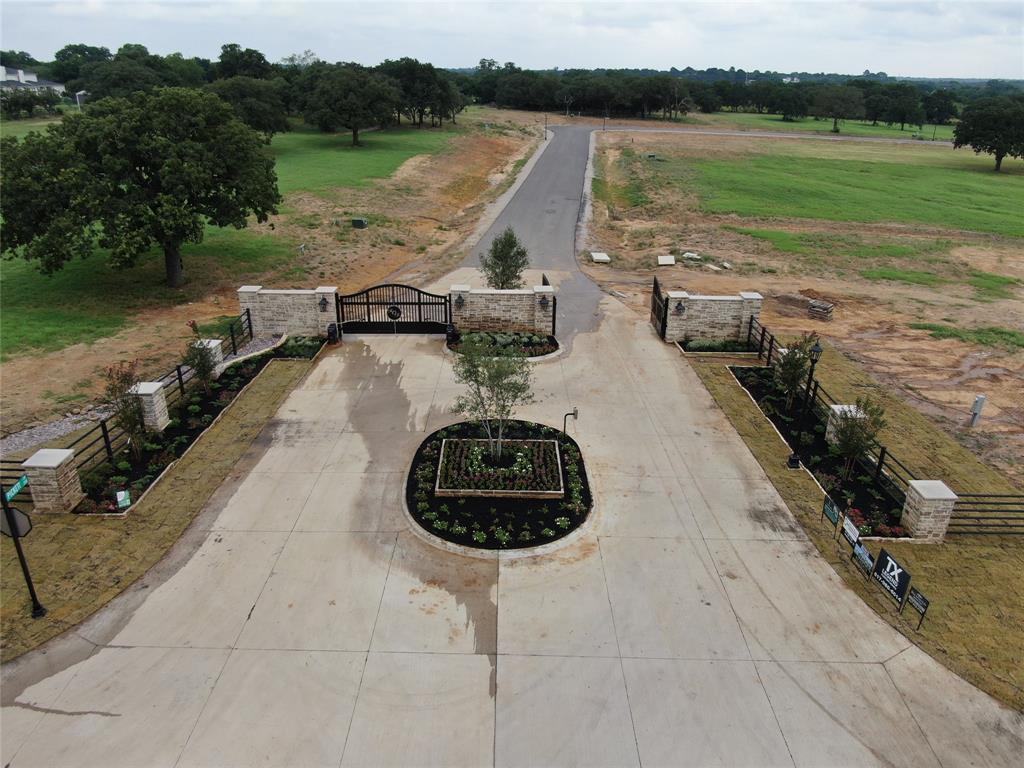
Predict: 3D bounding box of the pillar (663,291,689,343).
[{"bbox_3d":[8.275,-3.368,35.857,0.919,2.359,0.919,1,24,-1],"label":"pillar"}]

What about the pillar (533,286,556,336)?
[{"bbox_3d":[1.573,-3.608,35.649,0.919,2.359,0.919,1,24,-1],"label":"pillar"}]

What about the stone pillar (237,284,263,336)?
[{"bbox_3d":[-12.913,-3.591,35.396,0.919,2.359,0.919,1,24,-1],"label":"stone pillar"}]

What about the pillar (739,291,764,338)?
[{"bbox_3d":[11.963,-3.316,35.933,0.919,2.359,0.919,1,24,-1],"label":"pillar"}]

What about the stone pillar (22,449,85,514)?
[{"bbox_3d":[-12.804,2.726,19.915,0.940,1.507,0.940,1,24,-1],"label":"stone pillar"}]

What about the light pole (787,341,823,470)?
[{"bbox_3d":[9.742,0.688,23.377,0.442,4.479,0.442,1,24,-1],"label":"light pole"}]

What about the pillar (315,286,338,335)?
[{"bbox_3d":[-9.151,-3.543,35.508,0.919,2.359,0.919,1,24,-1],"label":"pillar"}]

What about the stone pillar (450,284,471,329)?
[{"bbox_3d":[-2.542,-3.648,35.562,0.919,2.359,0.919,1,24,-1],"label":"stone pillar"}]

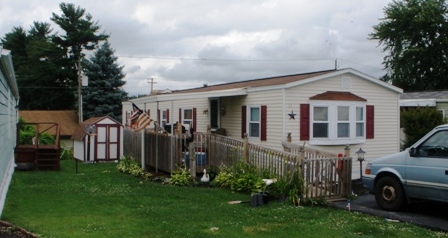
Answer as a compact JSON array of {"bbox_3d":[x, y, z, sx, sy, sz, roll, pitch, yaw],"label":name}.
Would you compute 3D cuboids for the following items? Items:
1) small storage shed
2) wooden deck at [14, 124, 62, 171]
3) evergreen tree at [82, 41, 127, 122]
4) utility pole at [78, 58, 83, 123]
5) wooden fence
[{"bbox_3d":[-5.593,0.847,20.900,1.780,2.010,1.950,0,1,-29],"label":"small storage shed"},{"bbox_3d":[-6.869,0.981,17.148,1.600,1.620,2.200,0,1,-23],"label":"wooden deck"},{"bbox_3d":[-10.462,-2.051,40.984,4.300,9.540,4.300,0,1,-14],"label":"evergreen tree"},{"bbox_3d":[-11.989,-1.359,38.991,0.300,7.770,0.300,0,1,-29],"label":"utility pole"},{"bbox_3d":[-0.658,1.093,15.140,2.350,1.500,10.700,0,1,-29],"label":"wooden fence"}]

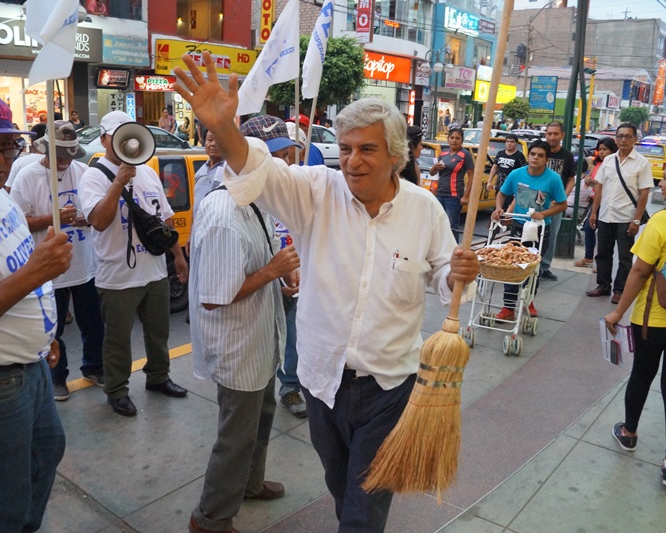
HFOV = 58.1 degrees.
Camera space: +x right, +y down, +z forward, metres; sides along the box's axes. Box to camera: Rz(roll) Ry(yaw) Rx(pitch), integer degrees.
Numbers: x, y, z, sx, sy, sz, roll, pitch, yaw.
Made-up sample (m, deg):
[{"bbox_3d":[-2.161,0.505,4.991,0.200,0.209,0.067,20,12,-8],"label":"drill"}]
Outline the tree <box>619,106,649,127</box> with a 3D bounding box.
[{"bbox_3d":[17.593,-7.761,35.000,1.850,3.300,1.850,2,13,0],"label":"tree"}]

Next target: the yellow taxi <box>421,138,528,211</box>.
[{"bbox_3d":[2.226,-1.636,10.900,1.670,1.500,4.250,10,15,32],"label":"yellow taxi"}]

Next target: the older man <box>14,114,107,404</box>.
[{"bbox_3d":[-1.594,-0.056,3.542,0.430,1.640,0.530,13,18,40],"label":"older man"}]

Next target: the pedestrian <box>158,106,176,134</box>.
[{"bbox_3d":[-4.355,-3.352,15.774,0.500,1.580,0.380,-2,13,-17],"label":"pedestrian"}]

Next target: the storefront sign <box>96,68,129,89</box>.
[{"bbox_3d":[-6.308,-5.389,17.216,0.120,0.570,1.020,12,17,38],"label":"storefront sign"}]

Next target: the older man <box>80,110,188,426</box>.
[{"bbox_3d":[-1.115,-0.016,3.365,0.450,1.670,0.570,13,18,41],"label":"older man"}]

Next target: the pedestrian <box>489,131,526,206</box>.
[{"bbox_3d":[2.491,-1.066,8.785,0.550,1.680,0.360,6,14,20],"label":"pedestrian"}]

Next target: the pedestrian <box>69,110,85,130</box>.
[{"bbox_3d":[-6.714,-3.306,15.898,0.460,1.580,0.300,-8,16,-34],"label":"pedestrian"}]

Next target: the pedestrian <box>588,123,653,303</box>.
[{"bbox_3d":[2.921,-0.539,5.957,0.550,1.680,0.360,13,18,39],"label":"pedestrian"}]

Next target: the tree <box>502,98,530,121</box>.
[{"bbox_3d":[9.128,-6.827,30.000,1.550,3.200,1.550,2,13,0],"label":"tree"}]

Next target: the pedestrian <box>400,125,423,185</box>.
[{"bbox_3d":[0.632,-0.426,5.326,0.360,1.600,0.480,-2,13,-17],"label":"pedestrian"}]

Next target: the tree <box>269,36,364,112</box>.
[{"bbox_3d":[-0.559,-5.466,20.255,3.100,4.350,3.100,1,14,0],"label":"tree"}]

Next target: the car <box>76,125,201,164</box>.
[{"bbox_3d":[-4.652,-2.463,13.589,1.700,1.430,4.350,12,17,38],"label":"car"}]

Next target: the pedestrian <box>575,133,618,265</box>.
[{"bbox_3d":[3.173,-0.742,7.136,0.420,1.560,0.500,-8,16,-36],"label":"pedestrian"}]

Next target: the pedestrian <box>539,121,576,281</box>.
[{"bbox_3d":[2.399,-0.689,6.479,0.540,1.710,0.380,5,13,14],"label":"pedestrian"}]

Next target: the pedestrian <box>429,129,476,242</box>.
[{"bbox_3d":[1.411,-0.817,7.149,0.480,1.580,0.340,6,14,17],"label":"pedestrian"}]

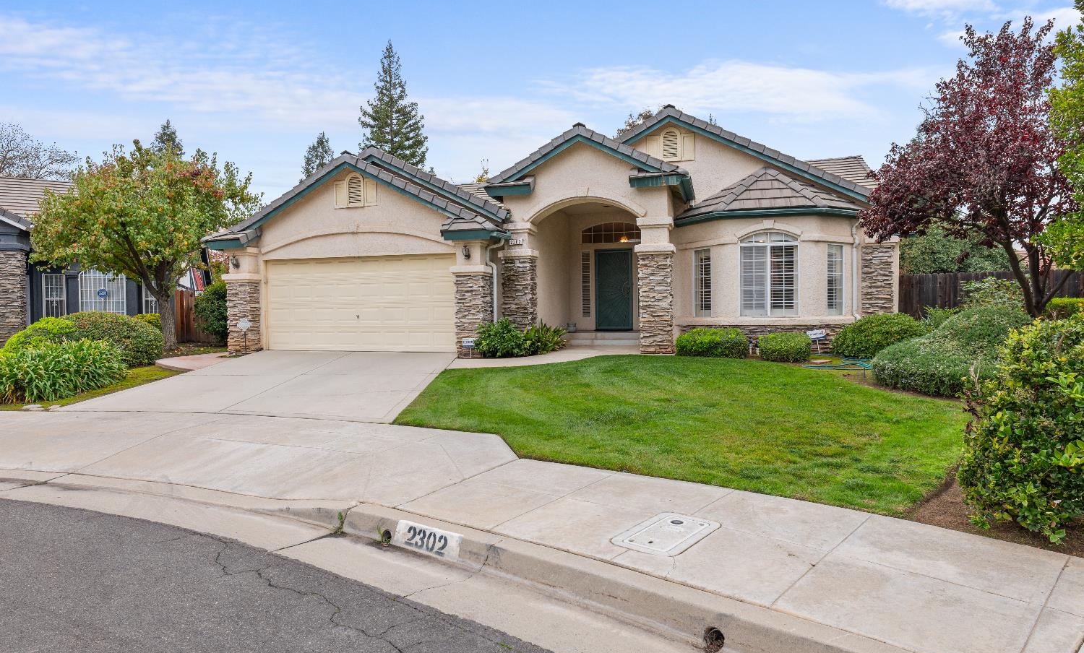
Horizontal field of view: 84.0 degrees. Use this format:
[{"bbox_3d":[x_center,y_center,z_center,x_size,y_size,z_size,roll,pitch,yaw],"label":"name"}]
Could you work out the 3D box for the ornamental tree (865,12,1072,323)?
[{"bbox_3d":[7.818,-2.487,10.965,3.700,6.190,3.700,0,1,16],"label":"ornamental tree"}]

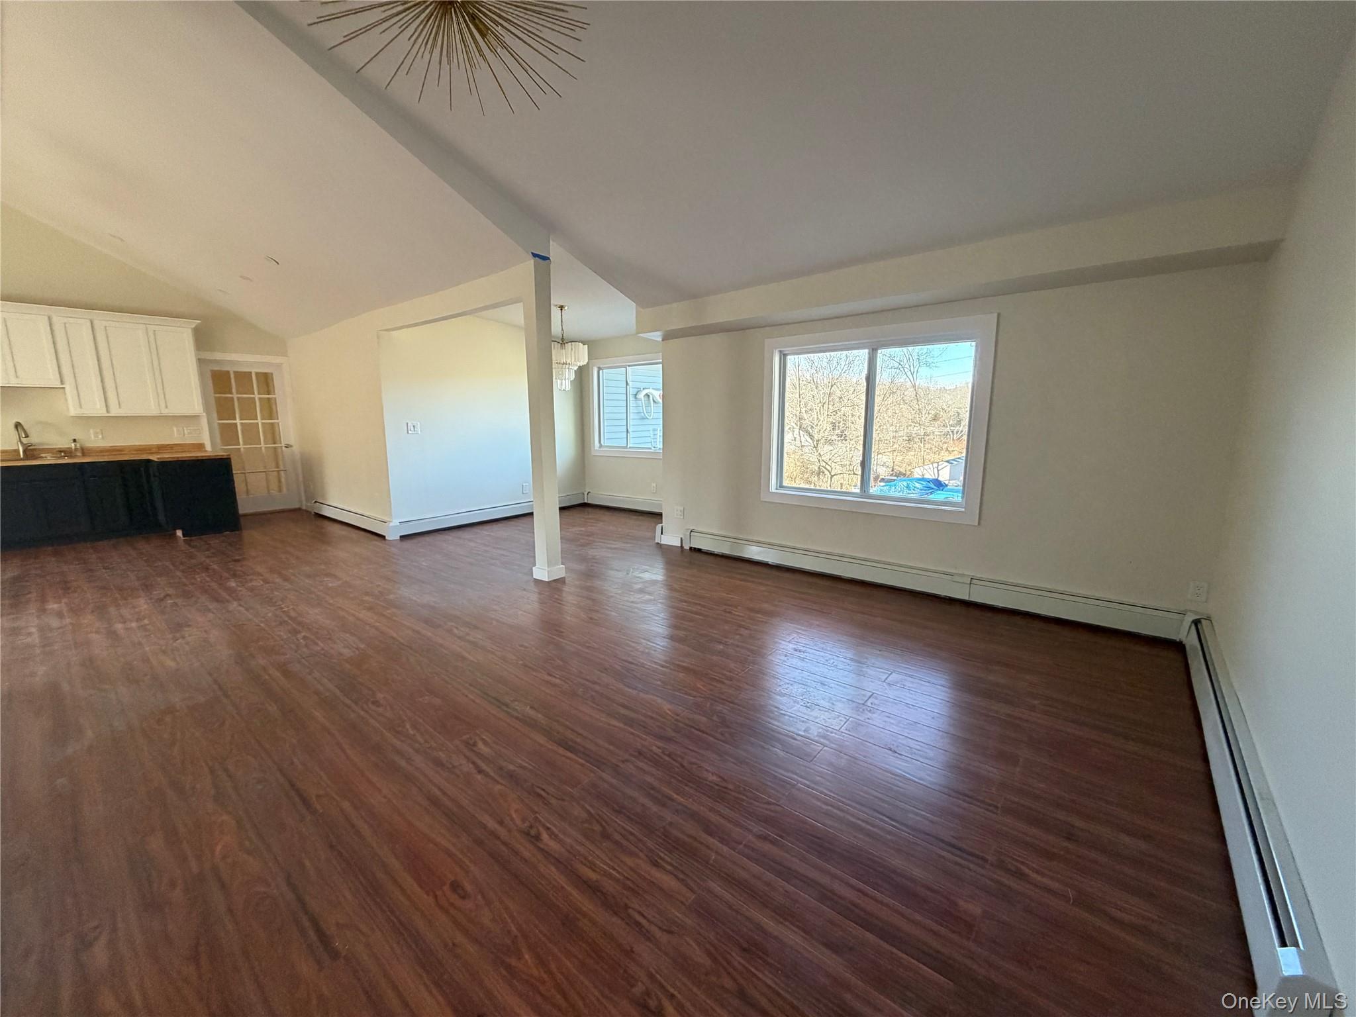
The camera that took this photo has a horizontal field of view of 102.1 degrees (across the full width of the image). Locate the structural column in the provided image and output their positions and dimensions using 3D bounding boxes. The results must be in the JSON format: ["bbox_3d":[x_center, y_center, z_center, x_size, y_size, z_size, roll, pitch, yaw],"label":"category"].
[{"bbox_3d":[-1.063,-0.648,4.338,0.172,2.464,0.172,8,12,39],"label":"structural column"}]

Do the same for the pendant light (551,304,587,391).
[{"bbox_3d":[-1.215,-1.696,5.817,0.510,0.880,0.510,8,12,39],"label":"pendant light"}]

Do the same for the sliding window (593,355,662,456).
[{"bbox_3d":[-0.635,-1.373,7.503,1.480,1.340,0.110,8,12,39],"label":"sliding window"}]

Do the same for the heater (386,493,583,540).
[{"bbox_3d":[-2.240,0.052,7.078,0.075,0.190,2.890,7,12,37],"label":"heater"}]

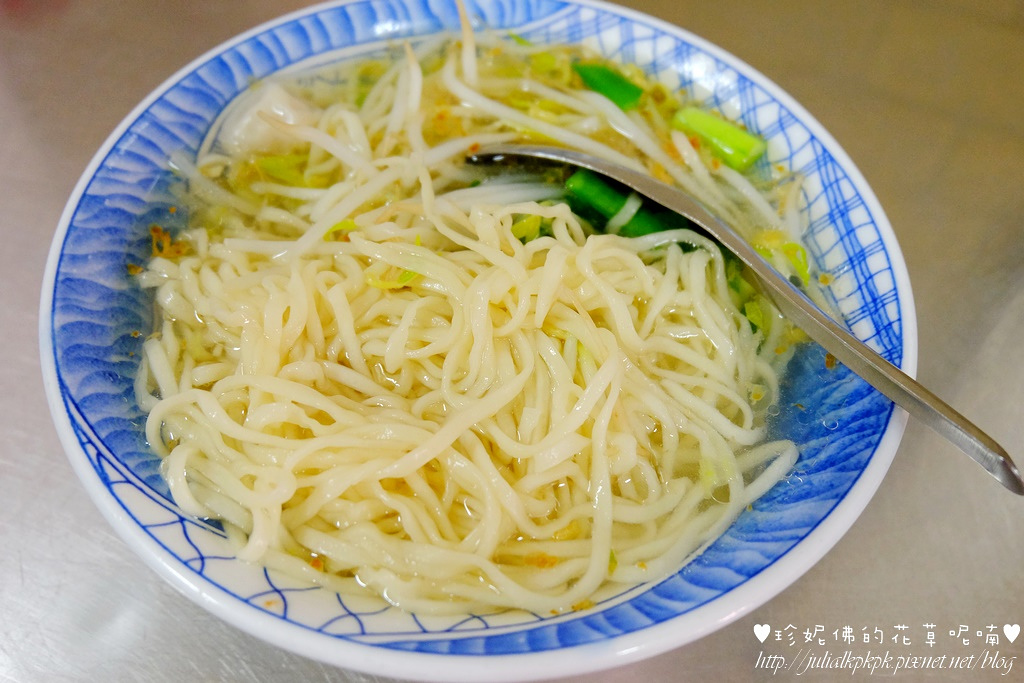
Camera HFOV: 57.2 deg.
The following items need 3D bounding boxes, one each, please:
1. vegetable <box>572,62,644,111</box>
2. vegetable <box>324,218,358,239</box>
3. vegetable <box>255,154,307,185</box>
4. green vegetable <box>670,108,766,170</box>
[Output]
[{"bbox_3d":[0.029,-0.079,0.285,0.024,0.005,0.009,39,61,22],"label":"vegetable"},{"bbox_3d":[-0.044,-0.029,0.238,0.010,0.004,0.005,-28,61,-21],"label":"vegetable"},{"bbox_3d":[-0.062,-0.047,0.256,0.017,0.004,0.007,23,57,13],"label":"vegetable"},{"bbox_3d":[0.060,-0.060,0.269,0.026,0.009,0.009,32,59,18],"label":"green vegetable"}]

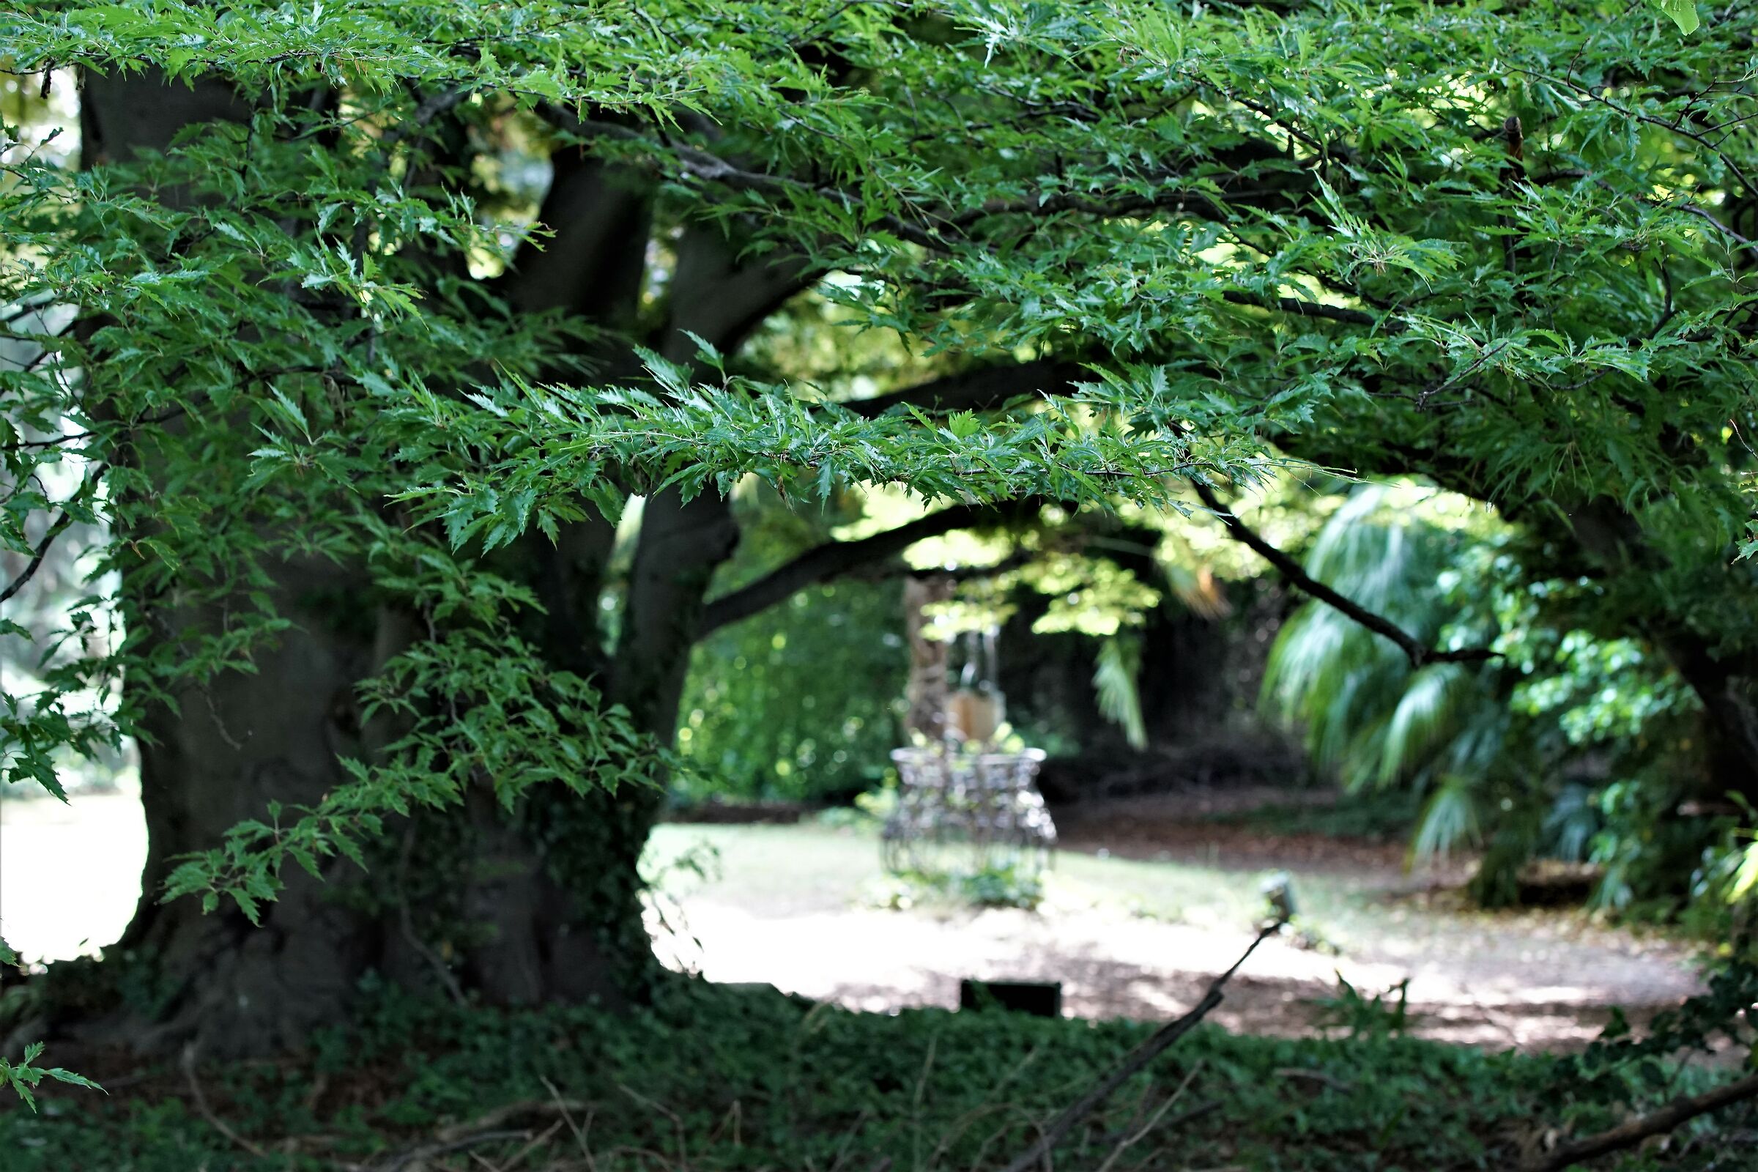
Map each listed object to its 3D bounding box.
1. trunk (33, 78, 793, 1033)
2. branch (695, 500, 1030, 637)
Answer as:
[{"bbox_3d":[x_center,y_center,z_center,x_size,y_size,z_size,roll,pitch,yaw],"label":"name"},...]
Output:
[{"bbox_3d":[-1.487,-0.072,14.400,2.450,3.200,1.900,0,-1,0],"label":"trunk"},{"bbox_3d":[-0.039,-0.060,14.700,1.130,0.460,0.500,0,-1,0],"label":"branch"}]

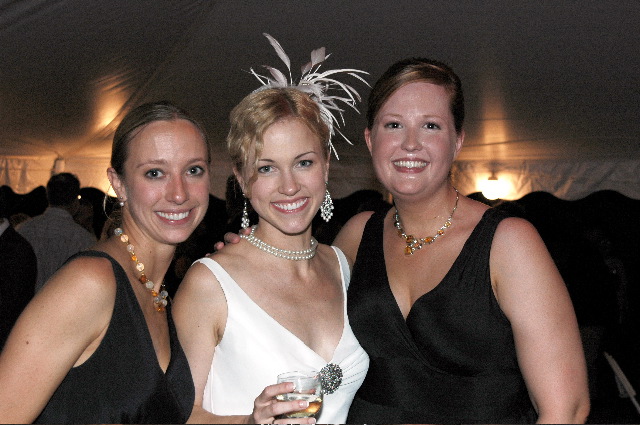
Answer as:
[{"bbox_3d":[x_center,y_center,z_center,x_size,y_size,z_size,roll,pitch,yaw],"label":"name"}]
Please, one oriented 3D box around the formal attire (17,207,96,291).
[{"bbox_3d":[-1.429,0.330,5.800,0.520,0.720,0.280,0,1,6],"label":"formal attire"}]

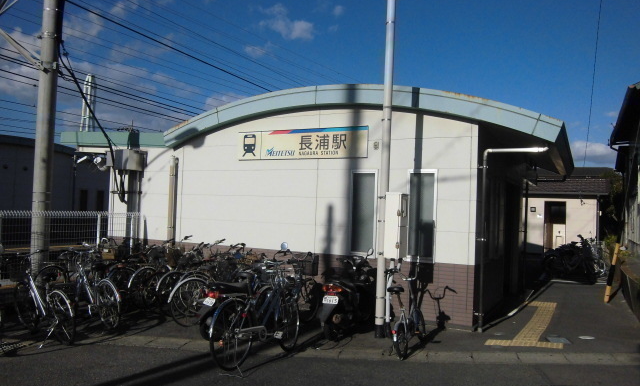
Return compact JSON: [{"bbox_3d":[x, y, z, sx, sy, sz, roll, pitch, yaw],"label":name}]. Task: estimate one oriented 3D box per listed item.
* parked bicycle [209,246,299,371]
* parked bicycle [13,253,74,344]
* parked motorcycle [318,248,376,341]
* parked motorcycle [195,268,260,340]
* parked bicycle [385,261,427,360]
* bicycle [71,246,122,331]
[{"bbox_3d":[-0.600,1.207,5.030,0.570,1.090,1.730,1,-2,28],"label":"parked bicycle"},{"bbox_3d":[-3.370,1.226,5.850,1.680,1.000,0.560,0,-3,39],"label":"parked bicycle"},{"bbox_3d":[0.400,1.286,6.400,0.680,1.080,1.800,1,-2,26],"label":"parked motorcycle"},{"bbox_3d":[-0.880,1.253,6.030,0.660,1.030,1.800,0,-3,39],"label":"parked motorcycle"},{"bbox_3d":[1.080,1.311,5.620,0.520,1.020,1.420,1,-2,22],"label":"parked bicycle"},{"bbox_3d":[-3.050,1.249,6.480,1.700,1.000,0.560,0,-3,43],"label":"bicycle"}]

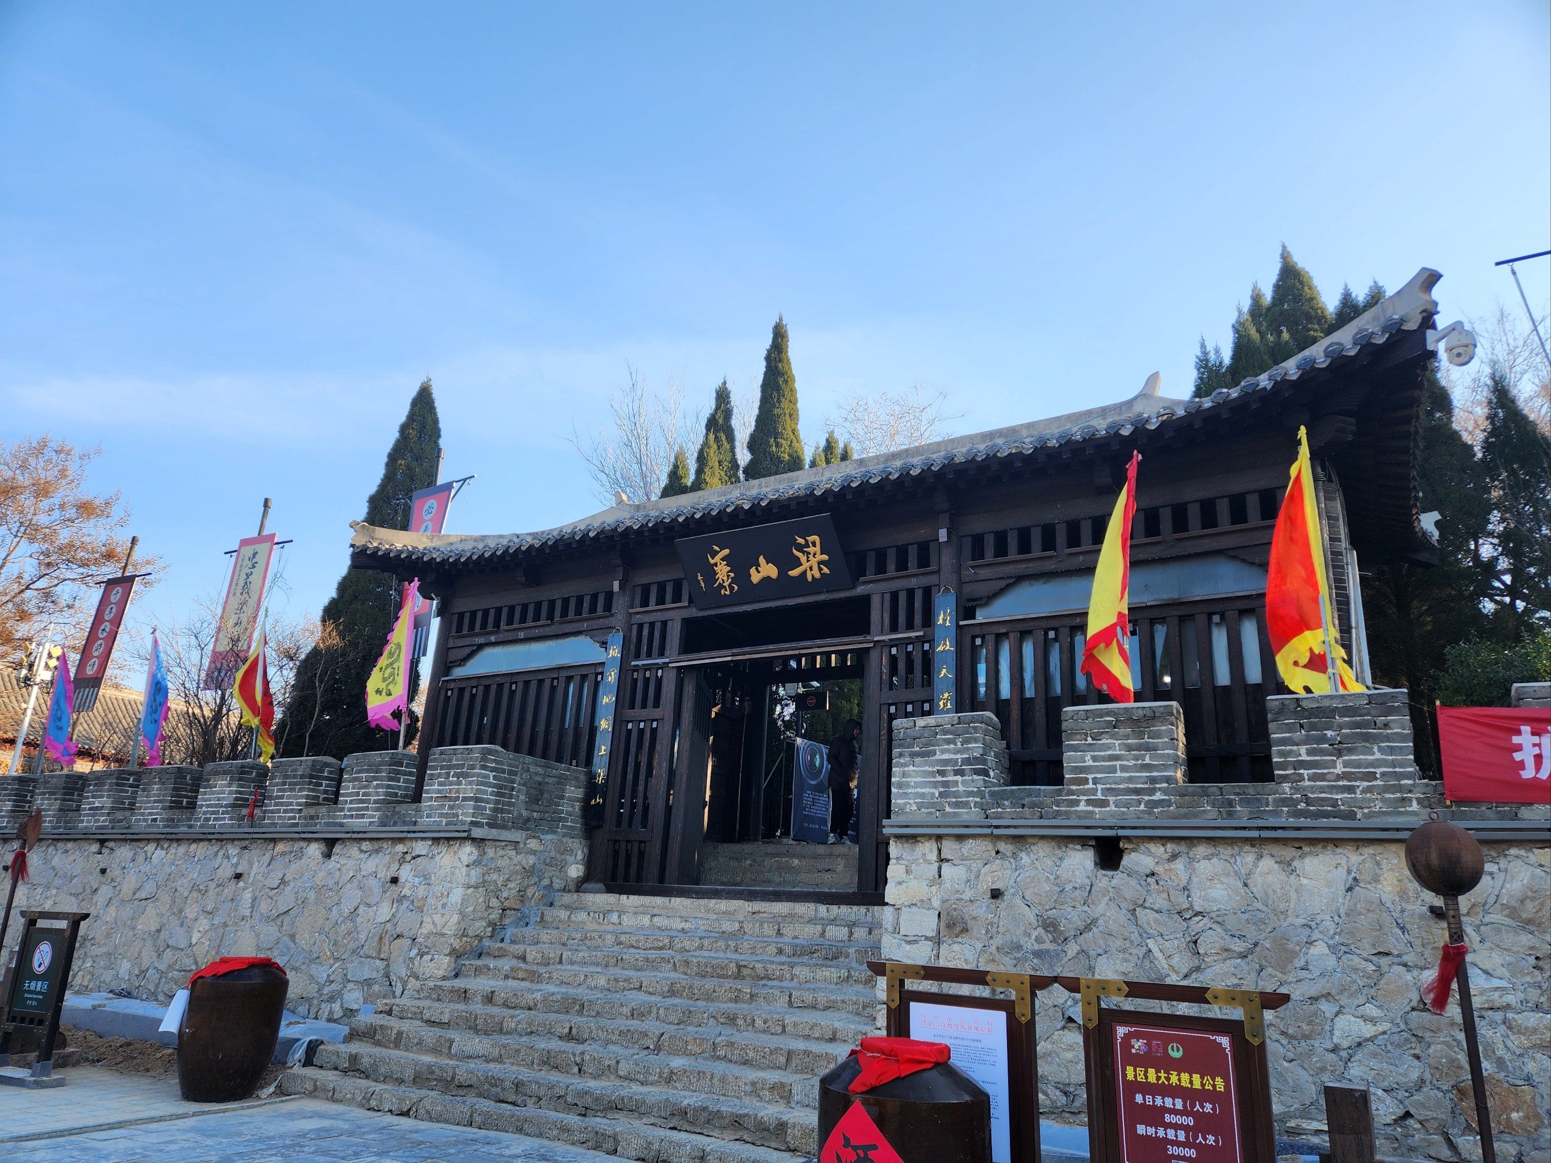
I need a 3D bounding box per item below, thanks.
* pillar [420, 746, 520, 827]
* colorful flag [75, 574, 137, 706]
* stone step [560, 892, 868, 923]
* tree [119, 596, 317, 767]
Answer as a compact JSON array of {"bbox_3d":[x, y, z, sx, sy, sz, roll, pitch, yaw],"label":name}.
[{"bbox_3d":[-3.312,2.250,11.115,0.770,0.830,0.500,-8,-22,29],"label":"pillar"},{"bbox_3d":[-16.069,1.484,24.649,1.284,3.312,0.080,-8,-22,30],"label":"colorful flag"},{"bbox_3d":[-0.534,3.438,10.782,4.505,0.185,0.339,-8,-22,30],"label":"stone step"},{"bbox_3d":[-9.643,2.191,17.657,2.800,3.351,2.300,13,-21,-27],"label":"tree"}]

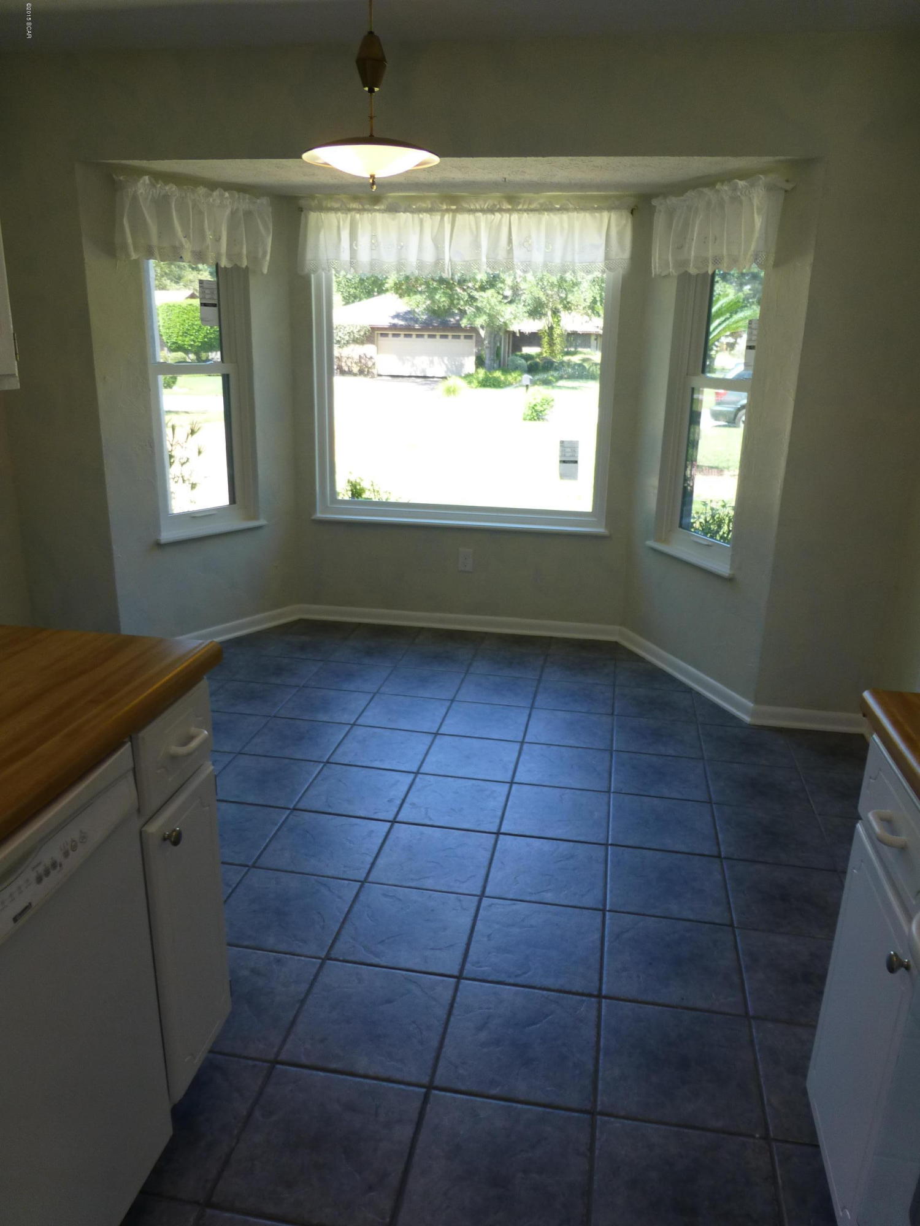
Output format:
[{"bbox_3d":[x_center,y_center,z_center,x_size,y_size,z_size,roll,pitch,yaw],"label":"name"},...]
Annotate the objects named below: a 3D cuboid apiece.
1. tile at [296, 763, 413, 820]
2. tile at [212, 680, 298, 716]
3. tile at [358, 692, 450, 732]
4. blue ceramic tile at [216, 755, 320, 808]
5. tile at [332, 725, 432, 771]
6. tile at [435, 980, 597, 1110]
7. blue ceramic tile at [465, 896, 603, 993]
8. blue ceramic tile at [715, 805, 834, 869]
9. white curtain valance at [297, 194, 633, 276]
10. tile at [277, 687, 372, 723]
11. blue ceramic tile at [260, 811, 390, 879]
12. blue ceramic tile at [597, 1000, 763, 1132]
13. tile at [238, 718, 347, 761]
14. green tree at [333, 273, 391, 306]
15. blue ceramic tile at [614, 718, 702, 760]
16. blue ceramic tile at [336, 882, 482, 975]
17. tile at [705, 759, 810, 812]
[{"bbox_3d":[-0.343,0.604,2.868,0.319,0.010,0.319,4,17,10],"label":"tile"},{"bbox_3d":[-0.885,0.365,3.602,0.314,0.010,0.314,4,18,10],"label":"tile"},{"bbox_3d":[-0.226,0.412,3.482,0.314,0.010,0.314,4,18,10],"label":"tile"},{"bbox_3d":[-0.674,0.578,2.927,0.314,0.010,0.314,4,18,10],"label":"blue ceramic tile"},{"bbox_3d":[-0.284,0.508,3.170,0.314,0.010,0.314,4,18,10],"label":"tile"},{"bbox_3d":[0.133,0.927,1.839,0.314,0.010,0.314,4,18,10],"label":"tile"},{"bbox_3d":[0.195,0.837,2.148,0.319,0.010,0.319,4,17,10],"label":"blue ceramic tile"},{"bbox_3d":[0.972,0.701,2.660,0.327,0.011,0.327,4,17,10],"label":"blue ceramic tile"},{"bbox_3d":[-0.001,-1.752,3.948,1.576,0.344,0.080,4,17,10],"label":"white curtain valance"},{"bbox_3d":[-0.557,0.390,3.548,0.319,0.010,0.319,4,17,10],"label":"tile"},{"bbox_3d":[-0.401,0.698,2.560,0.319,0.010,0.319,4,17,10],"label":"blue ceramic tile"},{"bbox_3d":[0.462,0.956,1.800,0.324,0.010,0.324,4,17,10],"label":"blue ceramic tile"},{"bbox_3d":[-0.616,0.483,3.235,0.314,0.010,0.314,4,18,10],"label":"tile"},{"bbox_3d":[-5.642,-18.452,48.393,7.500,8.500,7.000,4,18,10],"label":"green tree"},{"bbox_3d":[0.768,0.487,3.319,0.319,0.010,0.319,4,17,10],"label":"blue ceramic tile"},{"bbox_3d":[-0.135,0.813,2.193,0.314,0.010,0.314,4,18,10],"label":"blue ceramic tile"},{"bbox_3d":[1.031,0.605,2.954,0.319,0.010,0.319,4,17,10],"label":"tile"}]

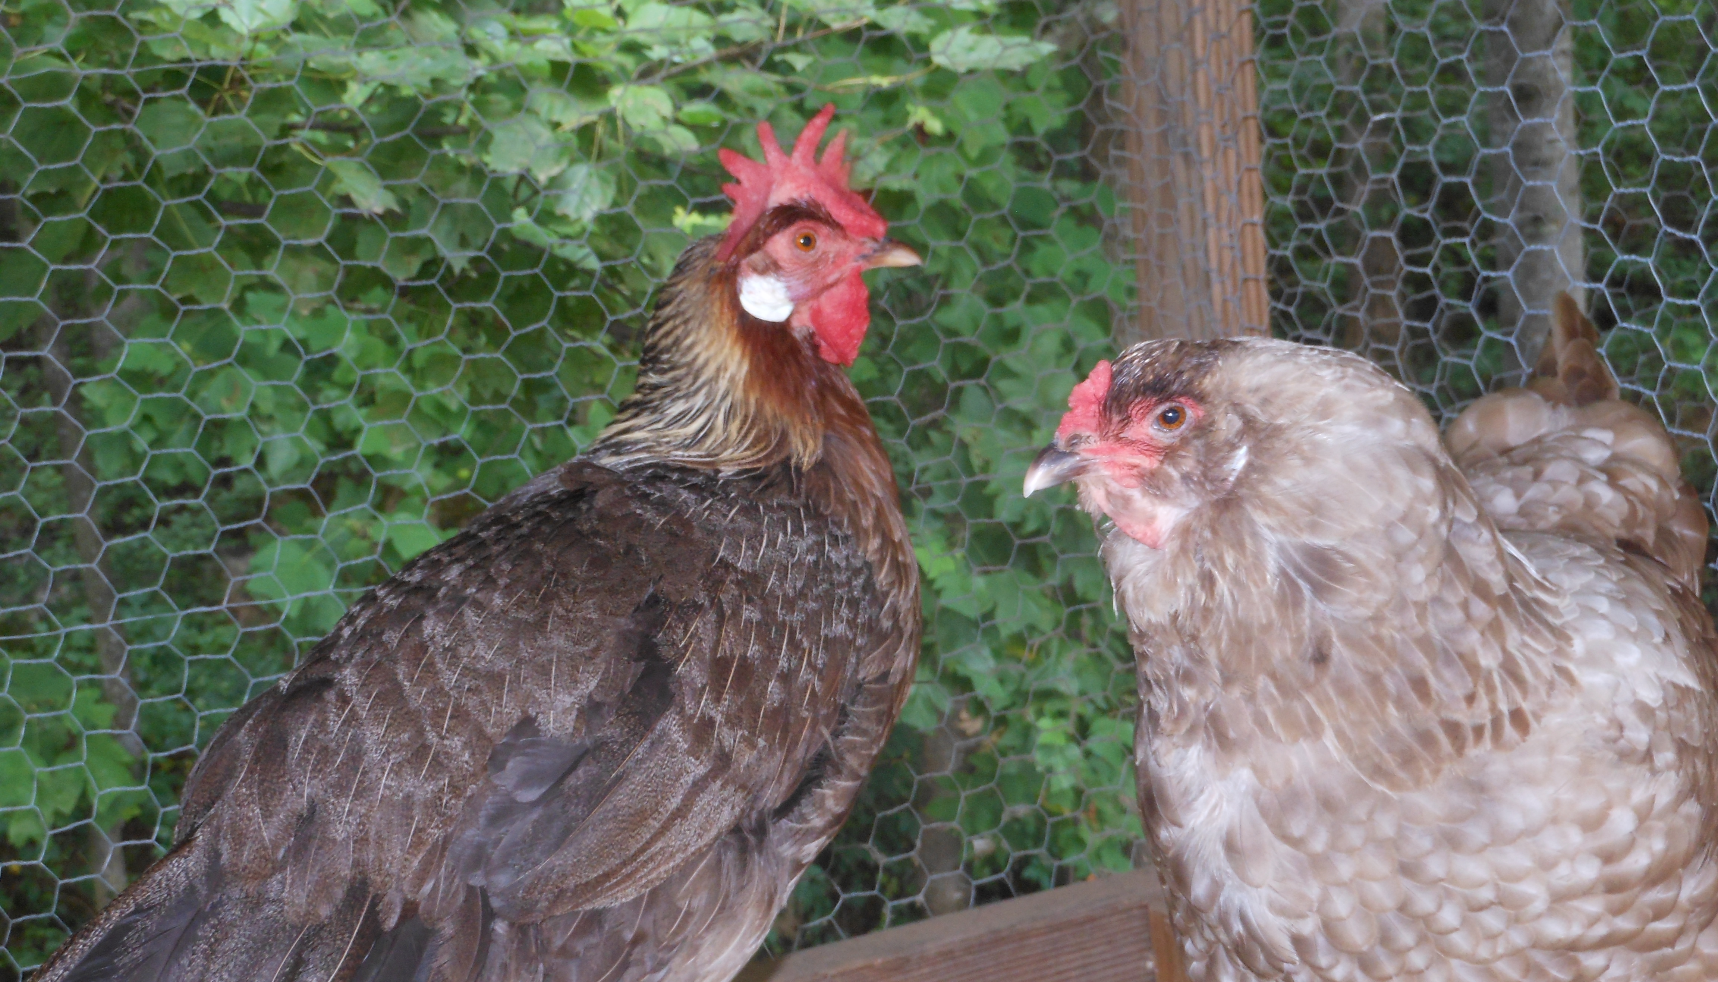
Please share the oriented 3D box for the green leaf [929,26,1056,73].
[{"bbox_3d":[0.089,-0.297,1.500,0.082,0.011,0.066,-5,28,0],"label":"green leaf"}]

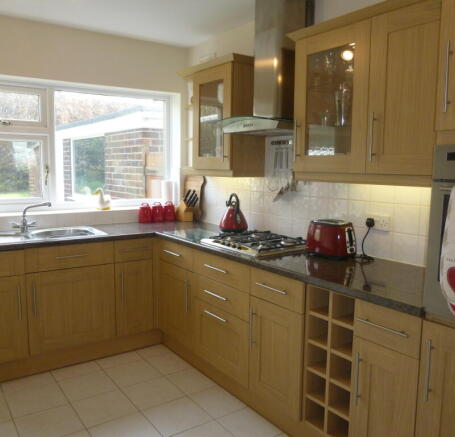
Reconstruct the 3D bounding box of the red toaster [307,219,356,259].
[{"bbox_3d":[0.590,0.120,2.389,0.270,0.190,0.175,4,7,29],"label":"red toaster"}]

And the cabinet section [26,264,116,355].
[{"bbox_3d":[-1.218,0.590,3.132,0.595,0.560,0.550,-4,8,-35],"label":"cabinet section"}]

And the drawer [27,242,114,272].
[{"bbox_3d":[-1.186,0.236,3.048,0.591,0.163,0.480,-4,8,-36],"label":"drawer"}]

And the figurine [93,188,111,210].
[{"bbox_3d":[-1.074,-0.163,3.616,0.155,0.185,0.090,-4,8,-36],"label":"figurine"}]

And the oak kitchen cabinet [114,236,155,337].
[{"bbox_3d":[-0.854,0.481,3.374,0.301,0.715,0.560,-4,8,-36],"label":"oak kitchen cabinet"}]

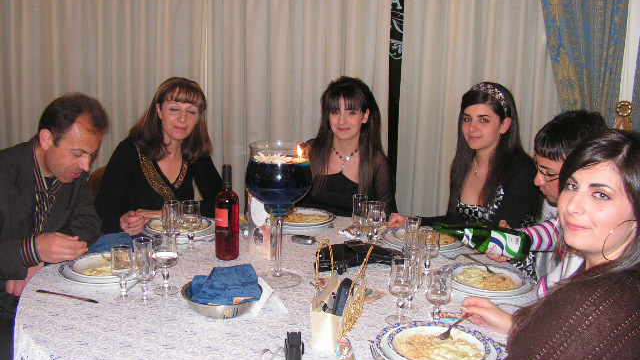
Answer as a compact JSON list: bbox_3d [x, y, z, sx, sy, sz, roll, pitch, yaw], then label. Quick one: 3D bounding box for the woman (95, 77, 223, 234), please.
[{"bbox_3d":[-0.568,0.258,2.587,0.540,1.290,0.750,-4,11,-29],"label":"woman"}]

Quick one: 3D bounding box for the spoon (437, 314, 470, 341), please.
[{"bbox_3d":[0.305,0.299,1.440,0.185,0.022,0.025,-39,23,-13],"label":"spoon"}]

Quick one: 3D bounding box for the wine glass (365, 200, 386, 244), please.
[{"bbox_3d":[0.192,0.142,2.253,0.065,0.138,0.065,1,12,0],"label":"wine glass"}]

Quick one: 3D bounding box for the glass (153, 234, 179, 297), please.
[{"bbox_3d":[-0.412,0.223,1.782,0.066,0.158,0.066,2,10,0],"label":"glass"}]

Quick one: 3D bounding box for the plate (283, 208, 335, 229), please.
[{"bbox_3d":[-0.070,0.157,2.507,0.242,0.042,0.242,2,10,0],"label":"plate"}]

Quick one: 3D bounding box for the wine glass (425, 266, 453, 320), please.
[{"bbox_3d":[0.290,0.282,1.588,0.064,0.150,0.064,2,10,0],"label":"wine glass"}]

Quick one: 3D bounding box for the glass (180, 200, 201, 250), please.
[{"bbox_3d":[-0.428,0.148,2.208,0.064,0.156,0.064,2,10,0],"label":"glass"}]

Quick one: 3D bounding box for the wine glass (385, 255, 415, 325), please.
[{"bbox_3d":[0.200,0.267,1.627,0.070,0.165,0.070,1,12,0],"label":"wine glass"}]

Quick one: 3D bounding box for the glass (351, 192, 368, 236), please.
[{"bbox_3d":[0.147,0.130,2.259,0.058,0.157,0.058,1,12,0],"label":"glass"}]

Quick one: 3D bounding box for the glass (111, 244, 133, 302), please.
[{"bbox_3d":[-0.514,0.241,1.735,0.056,0.141,0.056,1,12,0],"label":"glass"}]

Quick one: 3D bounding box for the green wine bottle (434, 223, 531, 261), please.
[{"bbox_3d":[0.478,0.171,1.990,0.300,0.086,0.086,13,0,21],"label":"green wine bottle"}]

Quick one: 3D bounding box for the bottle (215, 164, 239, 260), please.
[{"bbox_3d":[-0.290,0.100,2.095,0.075,0.298,0.075,2,10,0],"label":"bottle"}]

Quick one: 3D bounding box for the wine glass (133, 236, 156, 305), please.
[{"bbox_3d":[-0.454,0.233,1.719,0.057,0.166,0.057,1,12,0],"label":"wine glass"}]

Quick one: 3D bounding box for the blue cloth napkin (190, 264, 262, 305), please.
[{"bbox_3d":[-0.237,0.261,1.666,0.172,0.073,0.150,-2,13,-12],"label":"blue cloth napkin"}]

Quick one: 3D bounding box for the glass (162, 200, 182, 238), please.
[{"bbox_3d":[-0.485,0.141,2.179,0.061,0.147,0.061,1,12,0],"label":"glass"}]

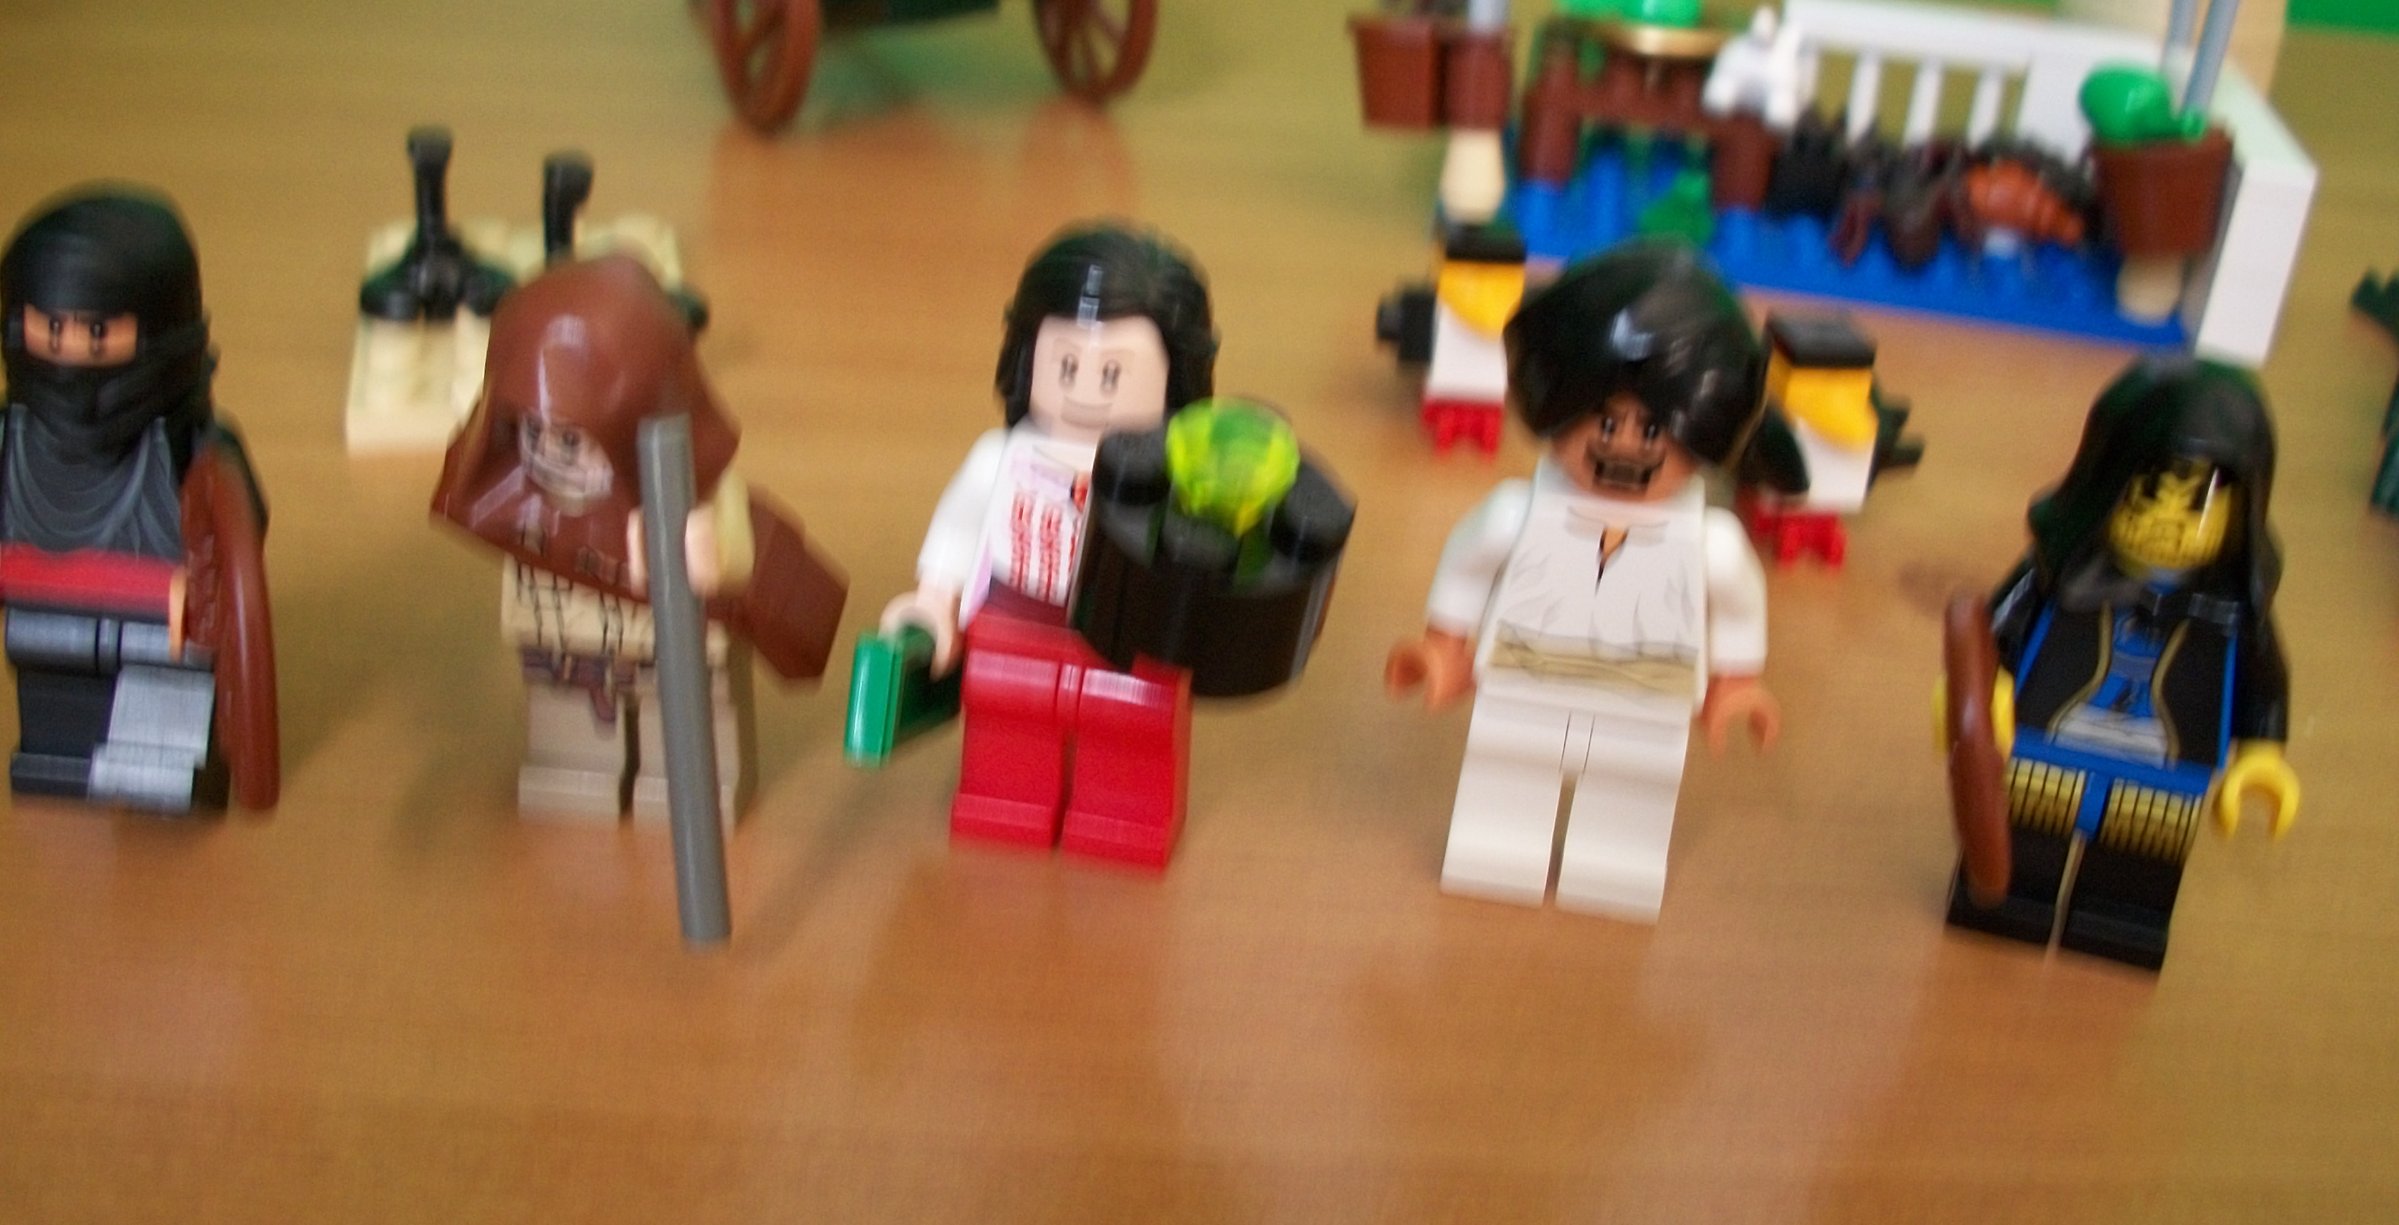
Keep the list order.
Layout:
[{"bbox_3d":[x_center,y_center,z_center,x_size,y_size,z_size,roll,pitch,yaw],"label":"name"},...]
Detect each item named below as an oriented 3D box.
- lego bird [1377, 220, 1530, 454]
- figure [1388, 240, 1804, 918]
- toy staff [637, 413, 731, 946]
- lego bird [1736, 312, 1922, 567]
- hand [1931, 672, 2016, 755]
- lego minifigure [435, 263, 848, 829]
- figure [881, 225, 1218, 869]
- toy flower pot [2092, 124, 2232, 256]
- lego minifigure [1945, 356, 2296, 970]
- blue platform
[{"bbox_3d":[0.026,-0.027,0.236,0.016,0.024,0.013,2,29,-5],"label":"lego bird"},{"bbox_3d":[0.027,-0.001,0.168,0.028,0.045,0.015,6,29,2],"label":"figure"},{"bbox_3d":[-0.033,0.005,0.155,0.003,0.039,0.003,3,29,1],"label":"toy staff"},{"bbox_3d":[0.057,-0.015,0.221,0.016,0.024,0.013,1,29,-7],"label":"lego bird"},{"bbox_3d":[0.053,0.007,0.167,0.005,0.005,0.006,10,30,9],"label":"hand"},{"bbox_3d":[-0.039,-0.003,0.165,0.026,0.042,0.019,5,29,0],"label":"lego minifigure"},{"bbox_3d":[-0.008,-0.003,0.168,0.026,0.044,0.016,9,29,7],"label":"figure"},{"bbox_3d":[0.111,-0.049,0.280,0.017,0.013,0.017,9,29,6],"label":"toy flower pot"},{"bbox_3d":[0.064,0.003,0.169,0.025,0.043,0.015,10,30,9],"label":"lego minifigure"},{"bbox_3d":[0.076,-0.051,0.306,0.090,0.005,0.047,9,29,7],"label":"blue platform"}]

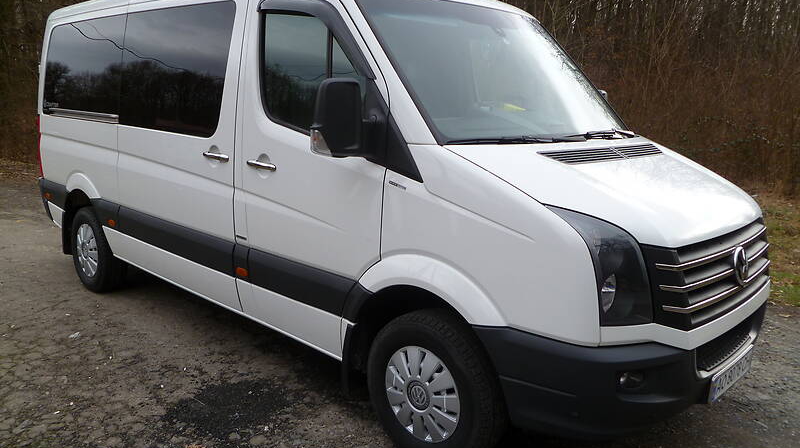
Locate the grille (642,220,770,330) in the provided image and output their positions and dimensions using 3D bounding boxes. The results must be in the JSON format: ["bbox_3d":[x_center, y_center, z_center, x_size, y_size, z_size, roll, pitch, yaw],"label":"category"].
[{"bbox_3d":[1.380,0.181,2.828,0.240,0.340,1.240,13,16,42],"label":"grille"}]

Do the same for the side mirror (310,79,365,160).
[{"bbox_3d":[-0.243,-0.438,2.721,0.165,0.340,0.210,13,16,42],"label":"side mirror"}]

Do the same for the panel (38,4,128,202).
[{"bbox_3d":[-2.572,-0.984,5.195,1.740,1.430,0.220,13,16,42],"label":"panel"}]

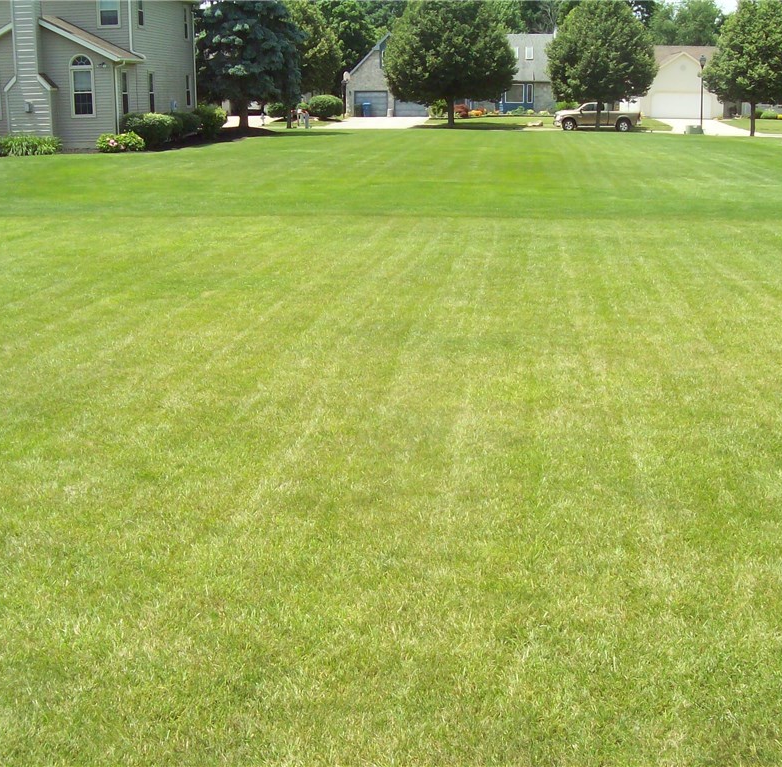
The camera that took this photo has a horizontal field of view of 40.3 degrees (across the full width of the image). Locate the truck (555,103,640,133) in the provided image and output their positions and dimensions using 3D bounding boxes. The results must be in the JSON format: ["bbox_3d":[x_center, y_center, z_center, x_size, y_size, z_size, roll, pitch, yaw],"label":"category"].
[{"bbox_3d":[13.845,-17.932,71.700,5.820,1.899,2.020,2,15,6],"label":"truck"}]

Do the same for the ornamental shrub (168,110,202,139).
[{"bbox_3d":[-8.443,-10.665,43.800,1.317,1.077,1.300,2,15,6],"label":"ornamental shrub"}]

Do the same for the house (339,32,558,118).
[{"bbox_3d":[5.797,-26.833,93.000,18.146,6.680,10.500,2,15,6],"label":"house"}]

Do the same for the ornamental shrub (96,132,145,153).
[{"bbox_3d":[-8.856,-7.907,34.900,1.639,0.587,1.000,2,15,6],"label":"ornamental shrub"}]

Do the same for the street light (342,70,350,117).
[{"bbox_3d":[-3.716,-23.694,87.000,0.700,3.608,0.700,0,15,0],"label":"street light"}]

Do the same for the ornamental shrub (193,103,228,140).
[{"bbox_3d":[-7.785,-11.375,46.000,1.469,1.470,1.400,2,15,6],"label":"ornamental shrub"}]

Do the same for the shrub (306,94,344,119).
[{"bbox_3d":[-5.282,-22.134,85.000,3.035,1.885,2.700,2,15,6],"label":"shrub"}]

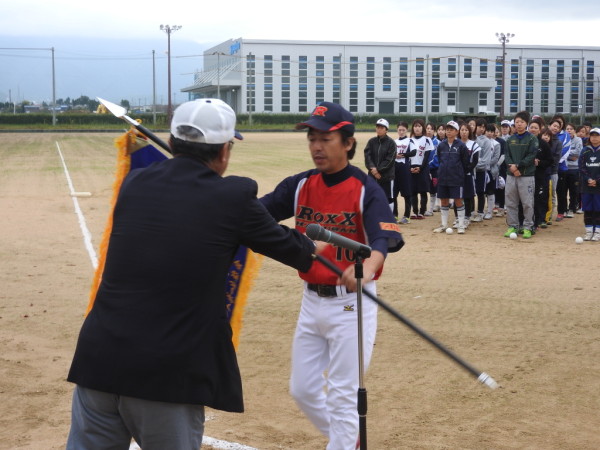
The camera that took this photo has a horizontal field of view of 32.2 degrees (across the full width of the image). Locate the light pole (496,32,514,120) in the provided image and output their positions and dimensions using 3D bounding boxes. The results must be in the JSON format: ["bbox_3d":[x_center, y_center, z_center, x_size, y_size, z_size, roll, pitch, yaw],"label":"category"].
[{"bbox_3d":[22.698,-16.116,115.451,2.100,10.252,0.900,1,6,5],"label":"light pole"}]

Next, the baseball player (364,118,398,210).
[{"bbox_3d":[1.191,-0.740,15.115,0.470,1.592,0.340,2,6,15],"label":"baseball player"}]

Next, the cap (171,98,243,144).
[{"bbox_3d":[-0.269,-0.304,3.083,0.180,0.130,0.270,2,-1,22],"label":"cap"}]

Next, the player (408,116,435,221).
[{"bbox_3d":[1.979,-0.898,16.715,0.430,1.586,0.320,1,6,10],"label":"player"}]

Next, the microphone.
[{"bbox_3d":[0.120,0.051,3.200,0.235,0.060,0.052,19,-2,-25],"label":"microphone"}]

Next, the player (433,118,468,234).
[{"bbox_3d":[2.178,-0.698,14.915,0.500,1.579,0.360,3,7,25],"label":"player"}]

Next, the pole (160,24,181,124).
[{"bbox_3d":[-12.950,-14.771,103.459,2.200,10.100,0.900,-1,6,-10],"label":"pole"}]

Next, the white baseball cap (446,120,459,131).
[{"bbox_3d":[2.188,-1.411,14.813,0.180,0.130,0.260,4,9,30],"label":"white baseball cap"}]

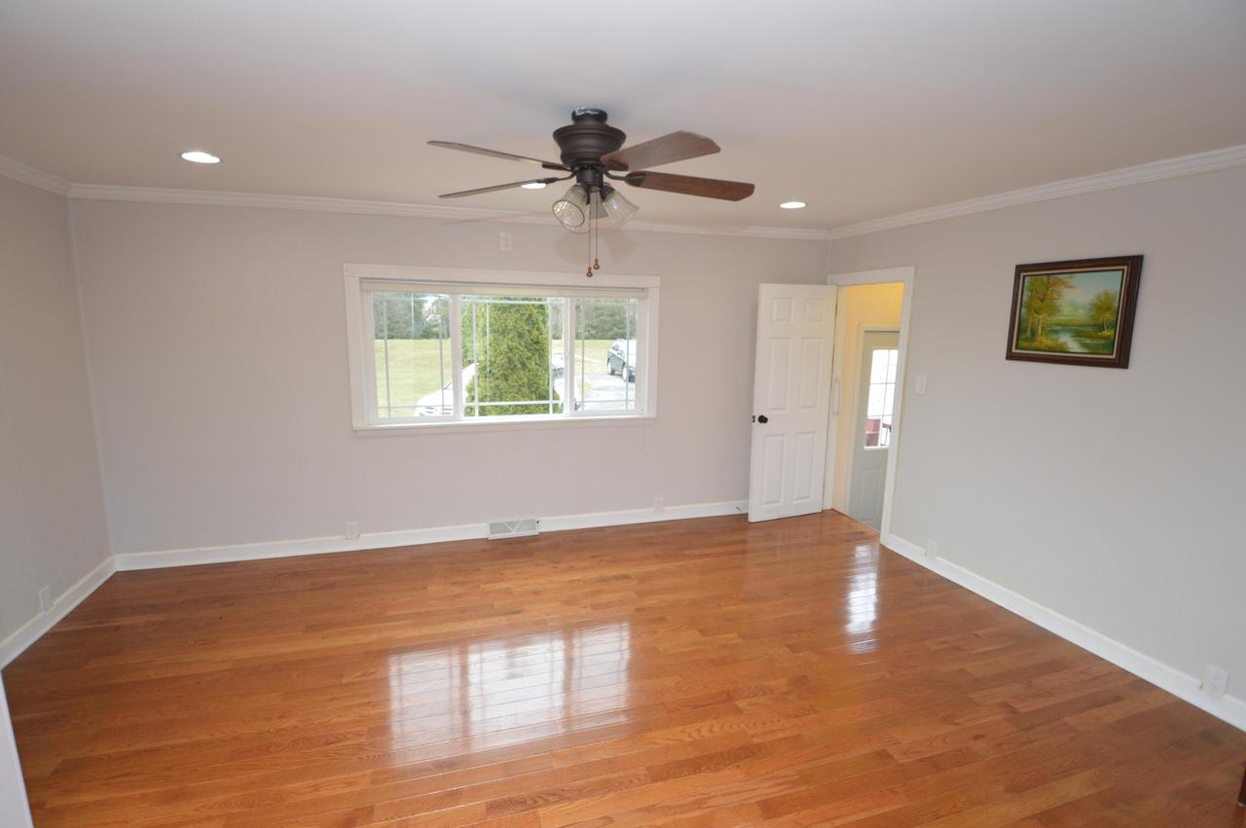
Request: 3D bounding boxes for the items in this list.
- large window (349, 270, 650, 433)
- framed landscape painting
[{"bbox_3d":[-0.828,-0.498,3.995,2.300,1.160,0.120,-2,10,-15],"label":"large window"},{"bbox_3d":[2.402,-0.545,2.805,0.045,0.545,0.640,-2,10,-15],"label":"framed landscape painting"}]

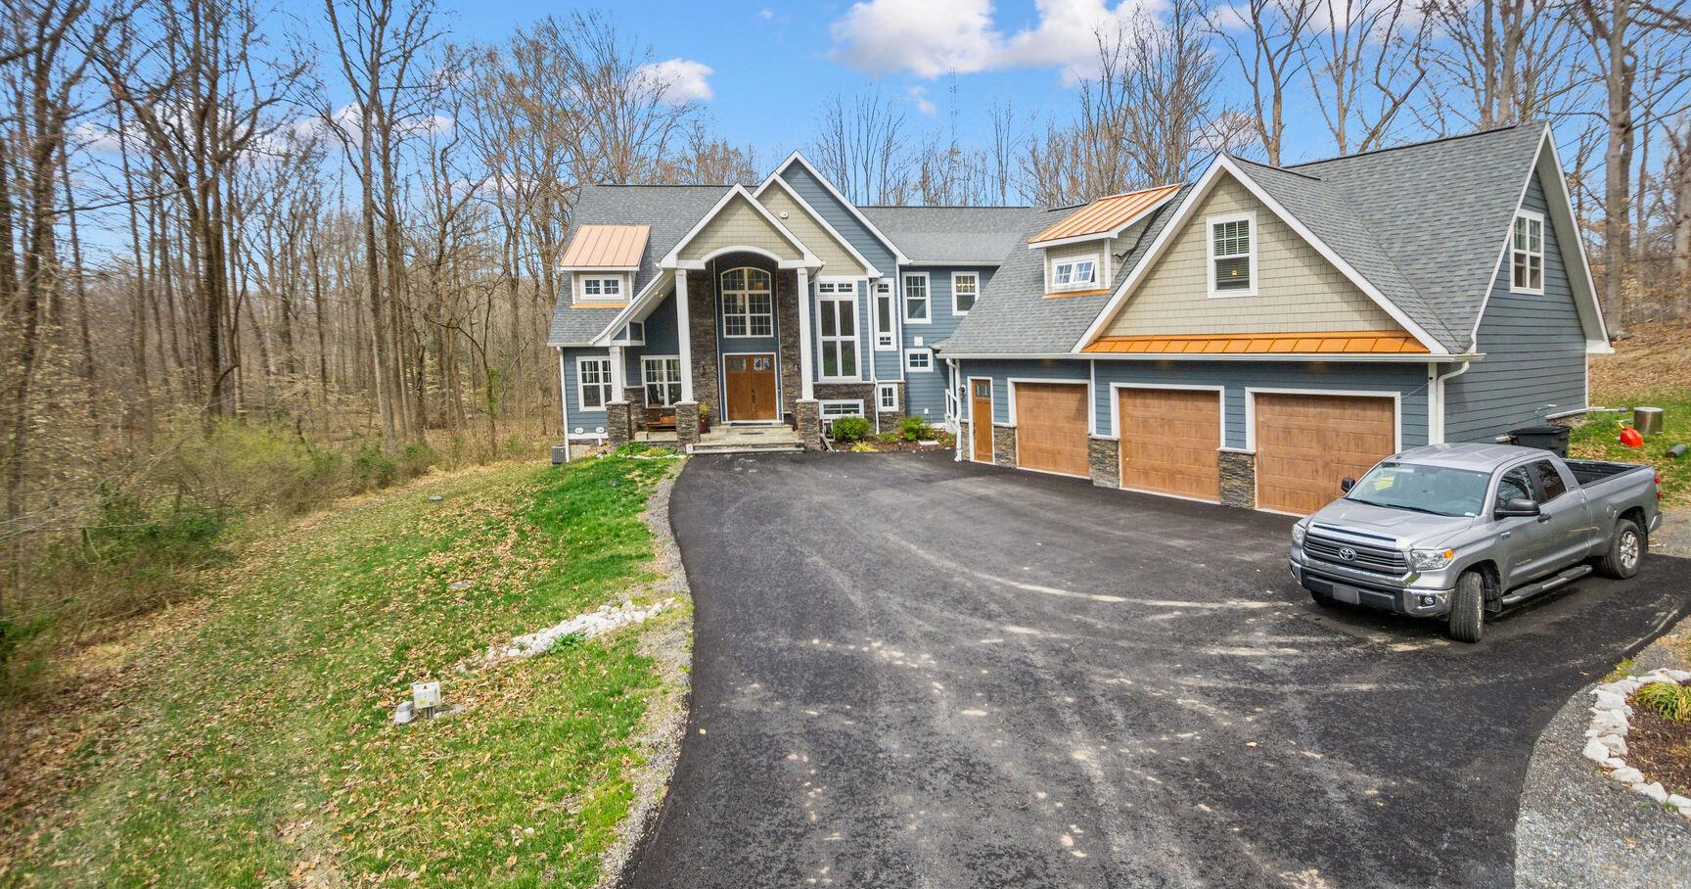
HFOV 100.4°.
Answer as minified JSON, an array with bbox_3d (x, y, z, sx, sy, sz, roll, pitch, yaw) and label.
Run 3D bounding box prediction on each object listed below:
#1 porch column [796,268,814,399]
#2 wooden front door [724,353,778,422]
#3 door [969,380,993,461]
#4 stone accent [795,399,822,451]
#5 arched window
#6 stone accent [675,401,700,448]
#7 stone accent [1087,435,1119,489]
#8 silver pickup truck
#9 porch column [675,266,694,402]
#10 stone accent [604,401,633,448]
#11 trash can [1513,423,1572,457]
[{"bbox_3d":[-1.381,-3.806,24.300,0.380,4.450,0.380,-2,7,-5],"label":"porch column"},{"bbox_3d":[-3.607,-2.170,26.900,1.920,2.550,0.130,-2,7,-5],"label":"wooden front door"},{"bbox_3d":[4.220,-0.681,21.709,0.120,2.450,0.950,-6,9,-33],"label":"door"},{"bbox_3d":[-1.322,-0.666,25.000,0.780,1.800,0.780,-2,7,-5],"label":"stone accent"},{"bbox_3d":[-3.758,-5.450,26.900,1.950,2.680,0.130,-2,7,-5],"label":"arched window"},{"bbox_3d":[-5.333,-0.650,23.900,0.760,1.600,0.760,-2,7,-5],"label":"stone accent"},{"bbox_3d":[6.654,0.412,18.024,0.400,1.350,0.850,-6,9,-33],"label":"stone accent"},{"bbox_3d":[8.980,1.000,10.100,5.750,1.930,2.080,-7,7,-24],"label":"silver pickup truck"},{"bbox_3d":[-5.683,-3.838,24.800,0.400,4.700,0.400,-2,7,-5],"label":"porch column"},{"bbox_3d":[-7.622,-0.645,23.700,0.780,1.600,0.780,-2,7,-5],"label":"stone accent"},{"bbox_3d":[12.843,0.228,13.068,0.700,1.100,0.800,-7,10,-41],"label":"trash can"}]

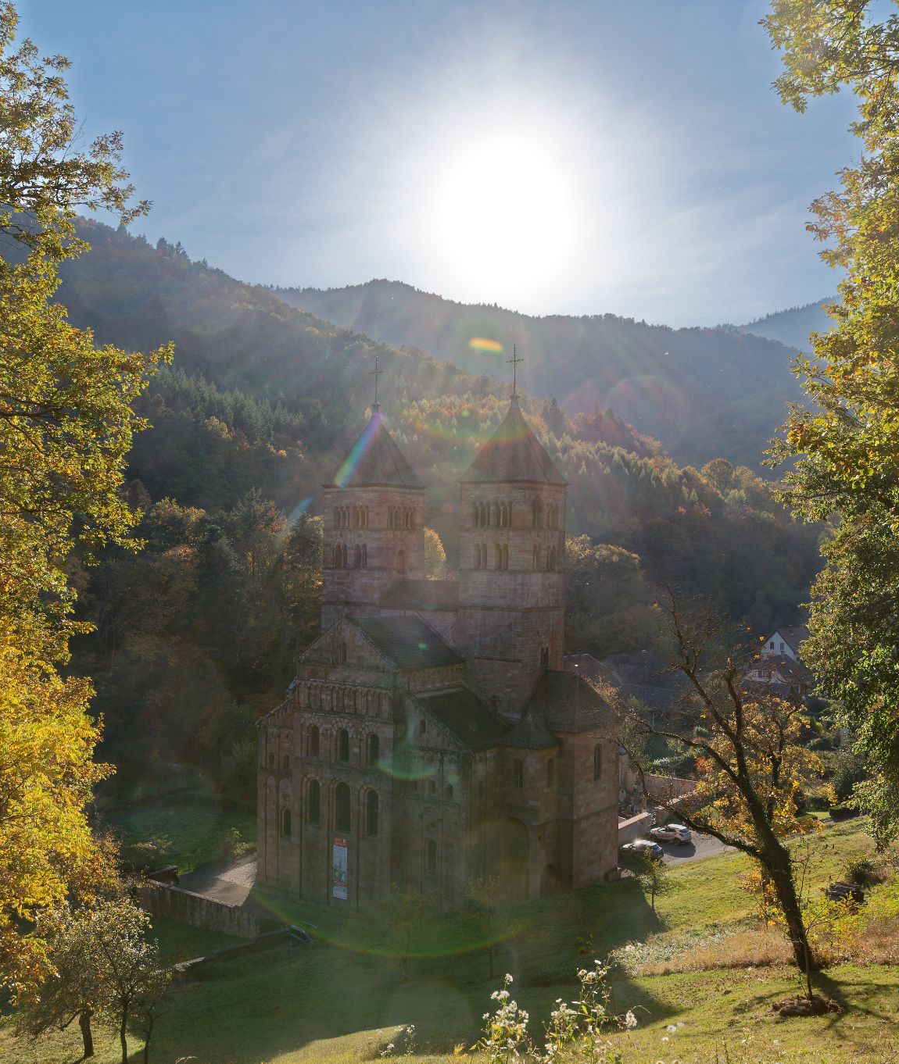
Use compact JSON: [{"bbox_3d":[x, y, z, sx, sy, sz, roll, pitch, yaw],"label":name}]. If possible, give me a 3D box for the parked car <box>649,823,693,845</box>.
[{"bbox_3d":[22.660,30.925,109.020,4.300,1.600,1.820,0,-2,42],"label":"parked car"}]

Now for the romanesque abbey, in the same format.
[{"bbox_3d":[-3.656,10.321,103.398,34.592,47.180,19.688,0,-2,36],"label":"romanesque abbey"}]

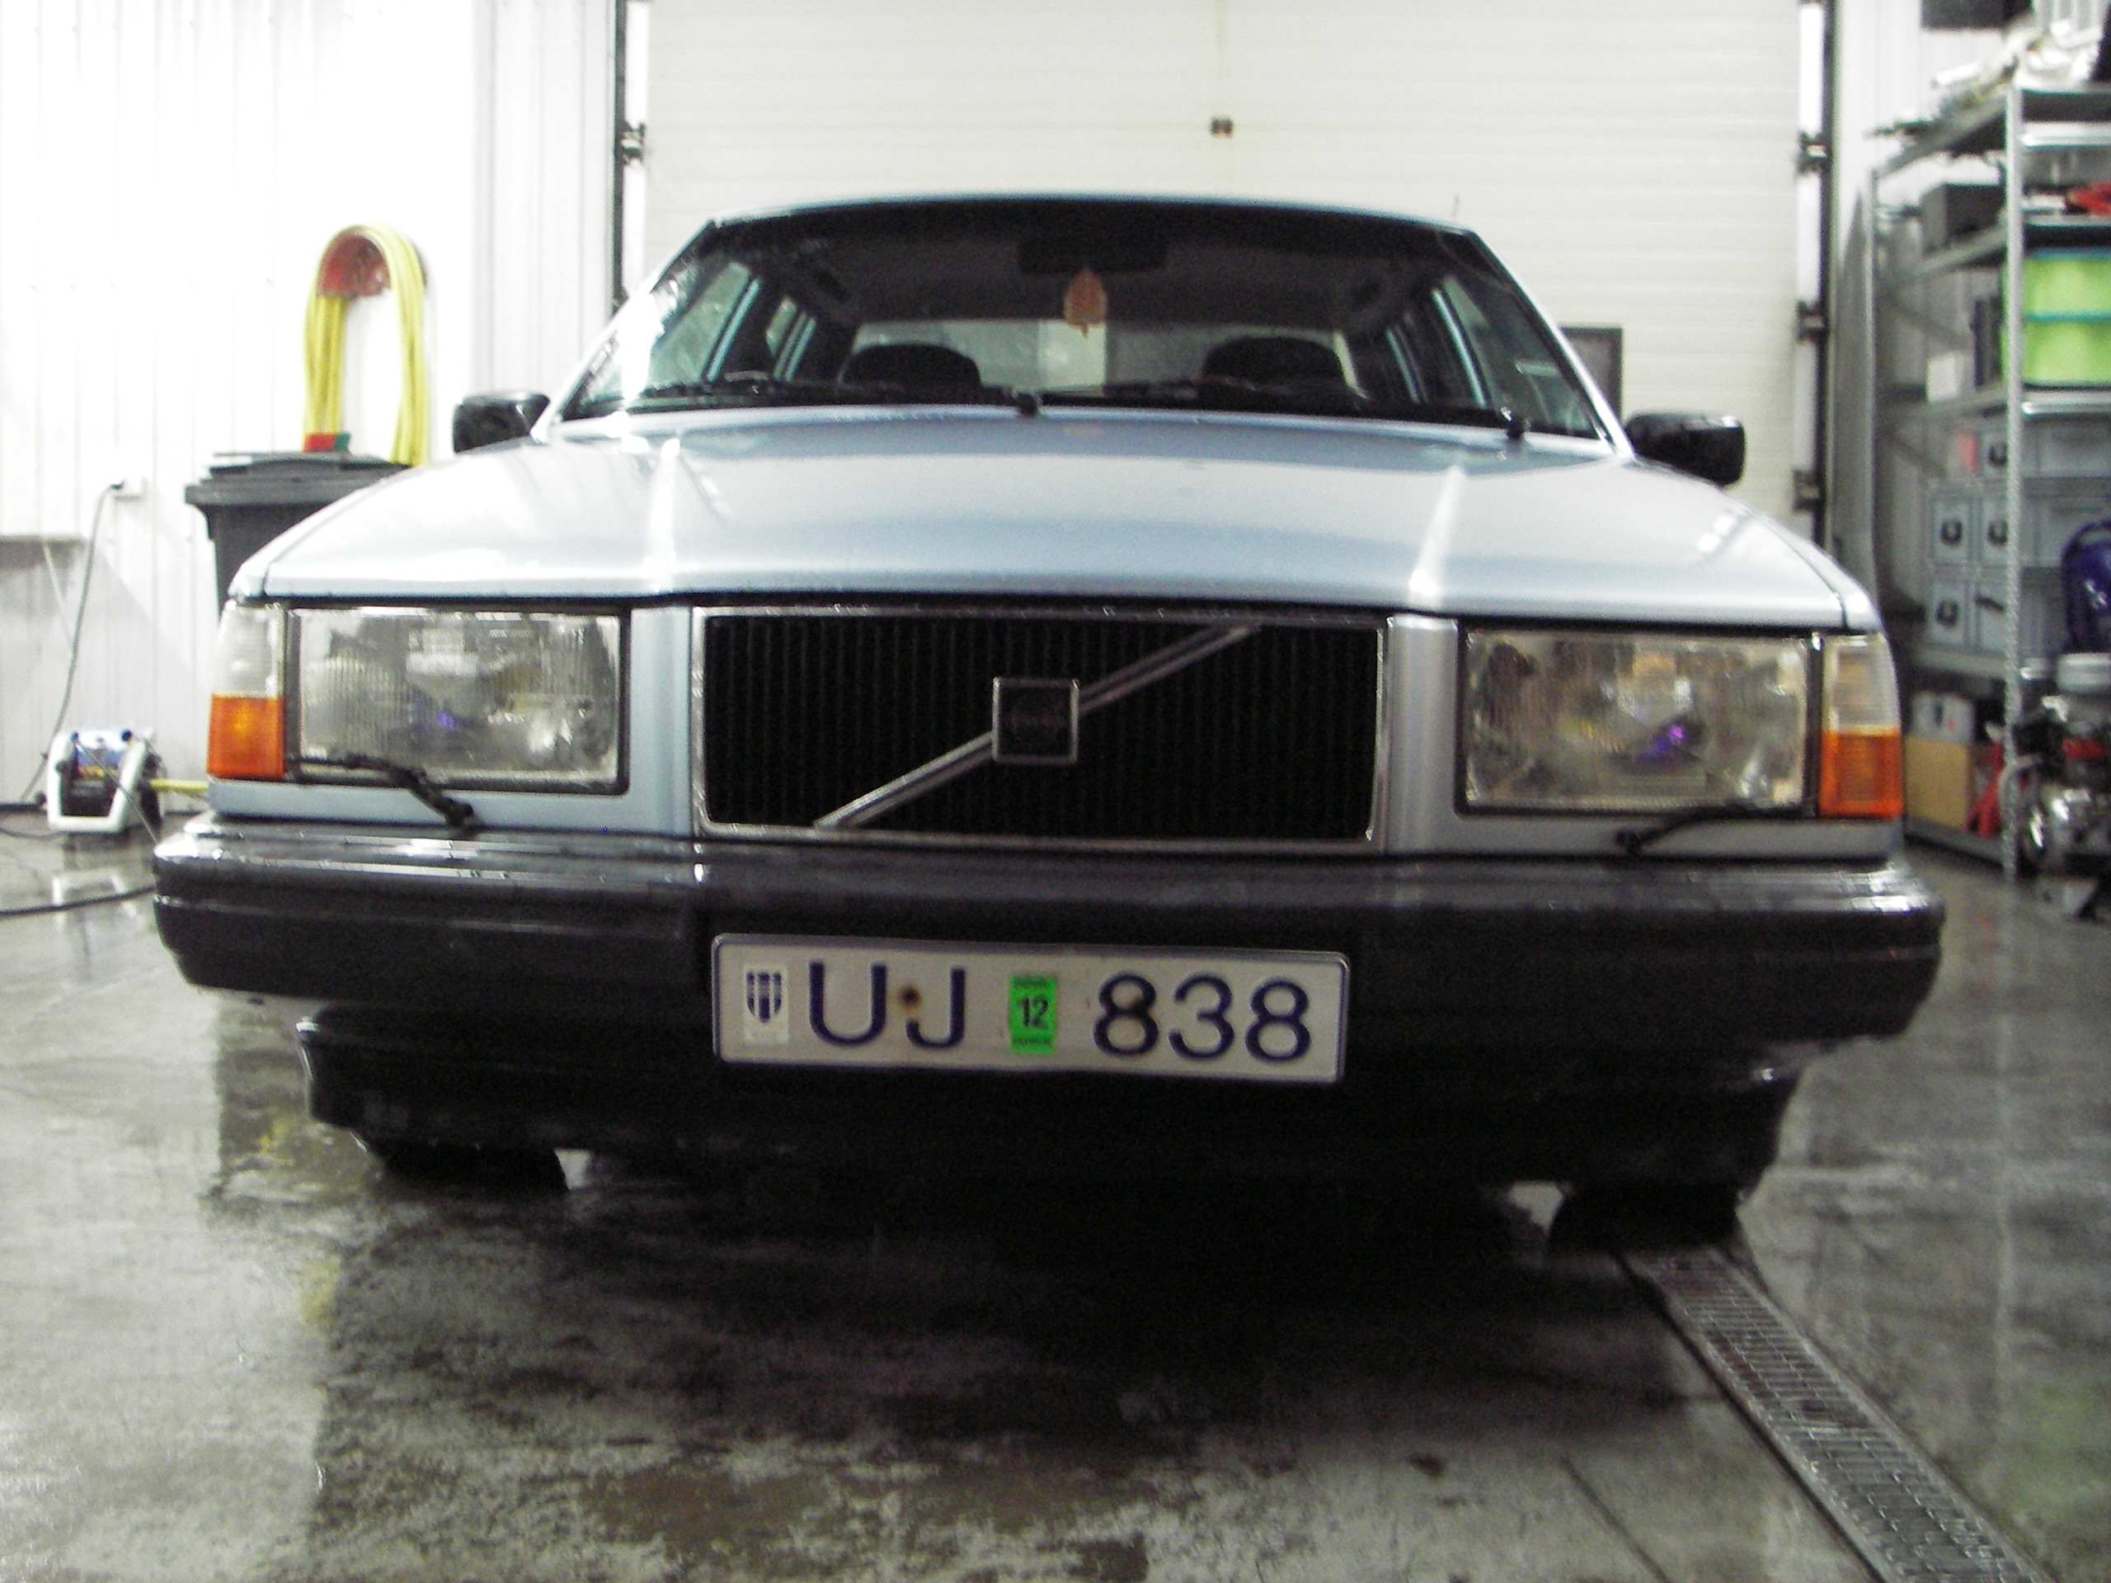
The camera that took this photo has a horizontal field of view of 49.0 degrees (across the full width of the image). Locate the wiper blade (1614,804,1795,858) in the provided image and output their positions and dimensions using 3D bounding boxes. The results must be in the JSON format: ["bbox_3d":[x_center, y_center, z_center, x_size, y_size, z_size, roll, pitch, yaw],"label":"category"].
[{"bbox_3d":[0.560,0.033,1.995,0.156,0.044,0.040,0,5,-6],"label":"wiper blade"}]

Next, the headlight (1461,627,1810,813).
[{"bbox_3d":[0.513,-0.064,2.050,0.295,0.152,0.100,0,5,-6],"label":"headlight"}]

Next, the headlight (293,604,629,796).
[{"bbox_3d":[-0.542,-0.083,2.095,0.295,0.152,0.100,2,5,10],"label":"headlight"}]

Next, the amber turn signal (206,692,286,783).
[{"bbox_3d":[-0.750,-0.050,2.145,0.072,0.076,0.080,2,5,10],"label":"amber turn signal"}]

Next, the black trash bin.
[{"bbox_3d":[-1.919,-0.363,6.196,0.580,1.050,0.700,1,5,-1],"label":"black trash bin"}]

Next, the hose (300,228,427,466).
[{"bbox_3d":[-2.068,-1.244,6.960,0.370,0.880,0.140,1,5,2],"label":"hose"}]

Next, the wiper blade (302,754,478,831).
[{"bbox_3d":[-0.585,0.001,2.035,0.154,0.062,0.045,2,5,10],"label":"wiper blade"}]

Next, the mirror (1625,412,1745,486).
[{"bbox_3d":[0.918,-0.501,3.390,0.175,0.105,0.105,1,5,2],"label":"mirror"}]

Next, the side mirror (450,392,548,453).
[{"bbox_3d":[-0.819,-0.544,3.450,0.160,0.110,0.105,1,5,2],"label":"side mirror"}]

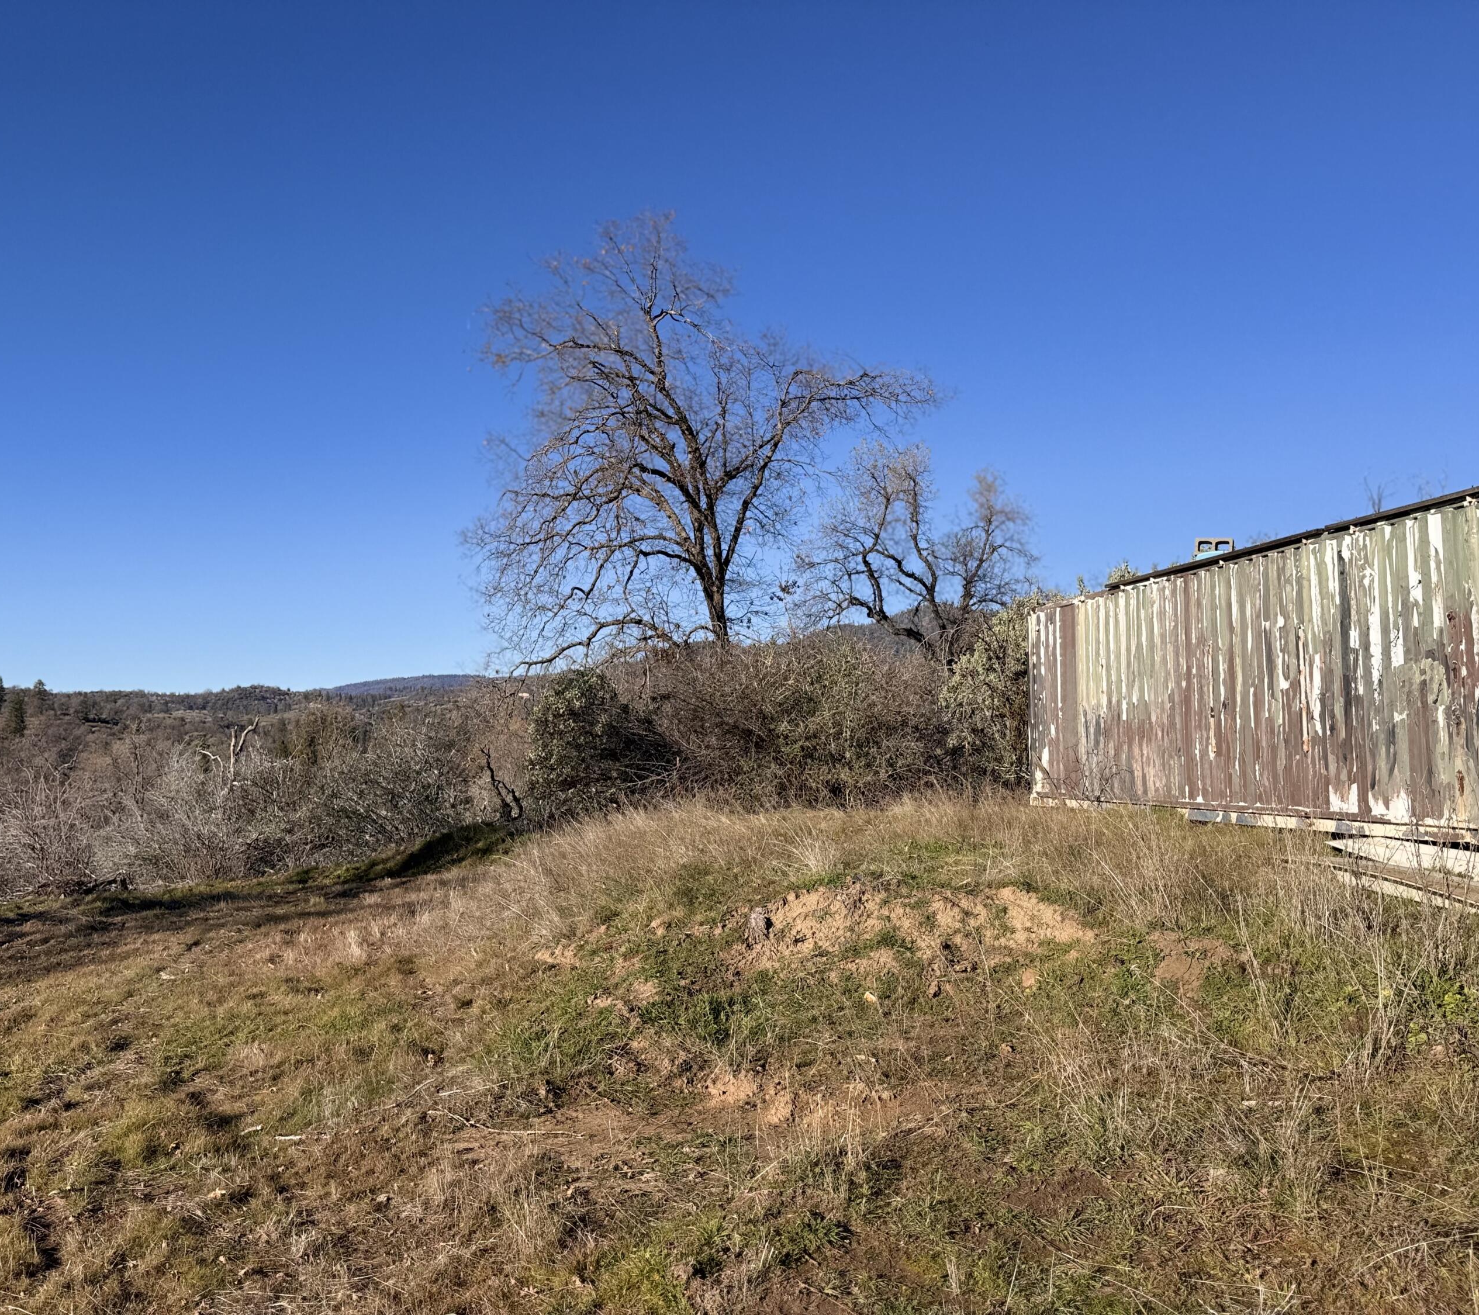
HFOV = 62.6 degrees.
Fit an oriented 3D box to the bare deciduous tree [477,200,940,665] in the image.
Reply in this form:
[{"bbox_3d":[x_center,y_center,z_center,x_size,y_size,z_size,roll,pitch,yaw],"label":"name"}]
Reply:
[{"bbox_3d":[-0.776,-3.299,26.500,9.934,12.839,9.000,0,-5,0],"label":"bare deciduous tree"}]

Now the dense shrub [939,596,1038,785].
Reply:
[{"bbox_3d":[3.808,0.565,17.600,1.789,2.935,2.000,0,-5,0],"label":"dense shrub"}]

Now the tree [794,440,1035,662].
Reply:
[{"bbox_3d":[3.475,-0.784,24.000,4.669,7.004,4.600,0,-5,0],"label":"tree"}]

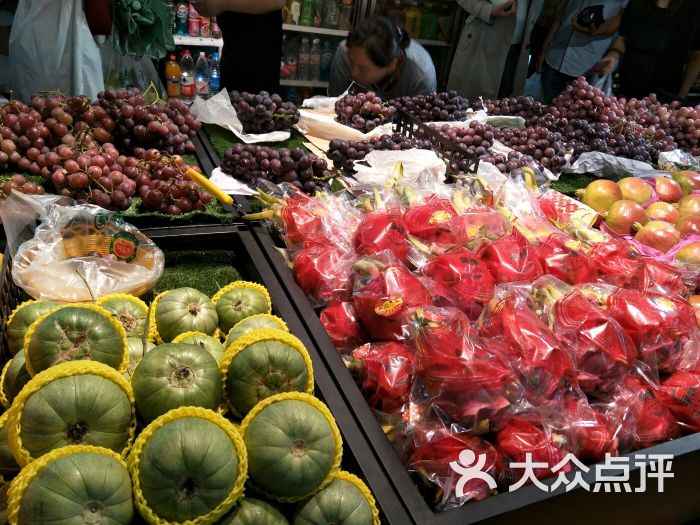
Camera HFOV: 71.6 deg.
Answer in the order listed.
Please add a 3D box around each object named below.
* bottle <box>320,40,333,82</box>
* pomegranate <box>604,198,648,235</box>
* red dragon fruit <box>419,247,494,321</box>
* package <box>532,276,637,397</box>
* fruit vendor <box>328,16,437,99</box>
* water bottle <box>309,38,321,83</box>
[{"bbox_3d":[-0.140,-1.190,2.880,0.066,0.225,0.066,6,26,0],"label":"bottle"},{"bbox_3d":[0.556,-0.091,0.980,0.088,0.082,0.086,20,29,27],"label":"pomegranate"},{"bbox_3d":[0.147,0.029,0.670,0.105,0.097,0.112,14,31,13],"label":"red dragon fruit"},{"bbox_3d":[0.297,0.094,0.615,0.120,0.115,0.140,24,34,27],"label":"package"},{"bbox_3d":[0.090,-0.360,2.030,0.440,1.200,0.460,18,33,22],"label":"fruit vendor"},{"bbox_3d":[-0.194,-1.103,2.650,0.064,0.228,0.064,4,30,-6],"label":"water bottle"}]

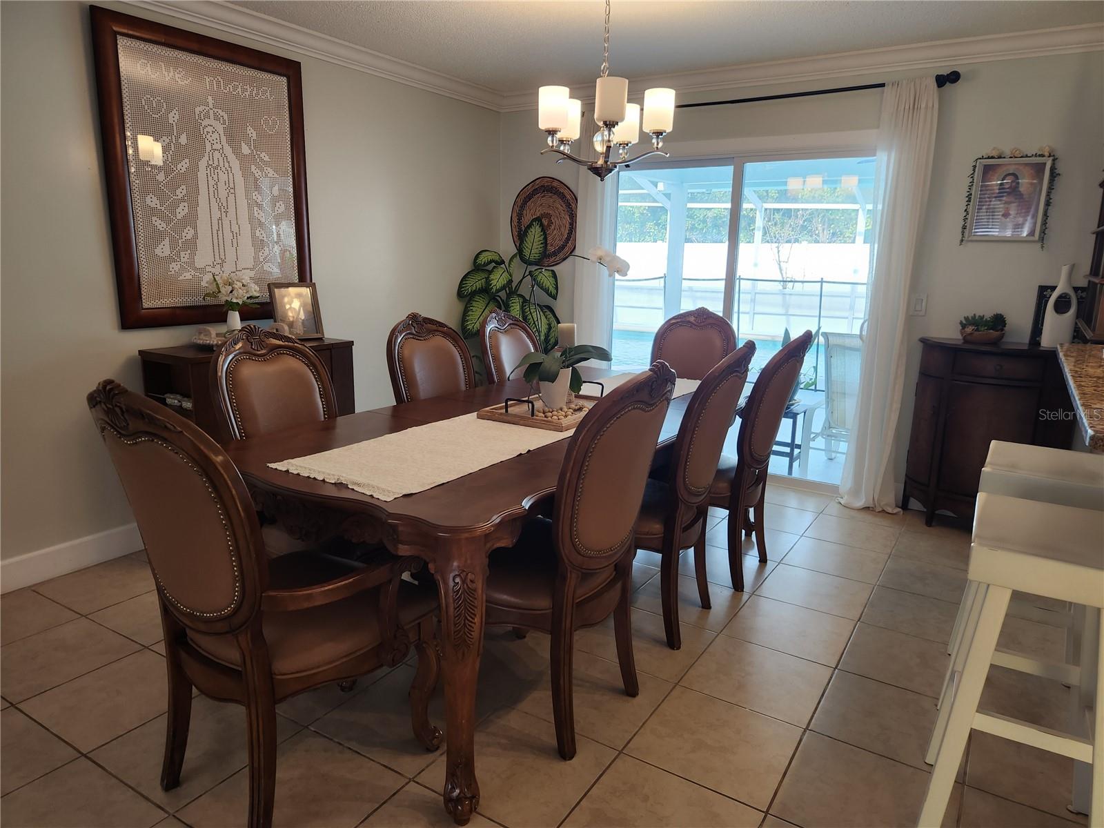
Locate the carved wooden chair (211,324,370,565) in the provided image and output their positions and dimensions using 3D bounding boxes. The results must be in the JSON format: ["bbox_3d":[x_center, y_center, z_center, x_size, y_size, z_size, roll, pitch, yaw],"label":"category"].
[{"bbox_3d":[-0.878,0.234,2.745,0.660,1.090,0.560,8,13,31],"label":"carved wooden chair"}]

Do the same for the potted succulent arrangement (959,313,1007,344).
[{"bbox_3d":[2.224,-0.444,3.784,0.210,0.157,0.200,8,13,31],"label":"potted succulent arrangement"}]

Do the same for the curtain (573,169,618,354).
[{"bbox_3d":[0.287,-0.838,4.999,0.330,2.290,0.120,8,14,31],"label":"curtain"}]

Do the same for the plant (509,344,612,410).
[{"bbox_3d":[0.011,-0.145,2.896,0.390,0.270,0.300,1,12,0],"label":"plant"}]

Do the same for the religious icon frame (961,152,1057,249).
[{"bbox_3d":[2.320,-1.090,3.724,0.350,0.430,0.030,8,14,31],"label":"religious icon frame"}]

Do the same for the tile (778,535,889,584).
[{"bbox_3d":[1.348,0.689,3.478,0.400,0.010,0.400,8,13,31],"label":"tile"}]

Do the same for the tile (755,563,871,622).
[{"bbox_3d":[1.130,0.754,3.138,0.400,0.010,0.400,8,13,31],"label":"tile"}]

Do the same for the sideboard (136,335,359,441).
[{"bbox_3d":[-1.444,0.126,3.638,0.410,0.930,0.910,8,13,31],"label":"sideboard"}]

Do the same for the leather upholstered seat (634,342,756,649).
[{"bbox_3d":[0.381,0.248,2.740,0.660,1.080,0.560,8,14,31],"label":"leather upholstered seat"}]

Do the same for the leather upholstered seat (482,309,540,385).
[{"bbox_3d":[-0.029,0.019,3.833,0.681,1.095,0.543,8,14,31],"label":"leather upholstered seat"}]

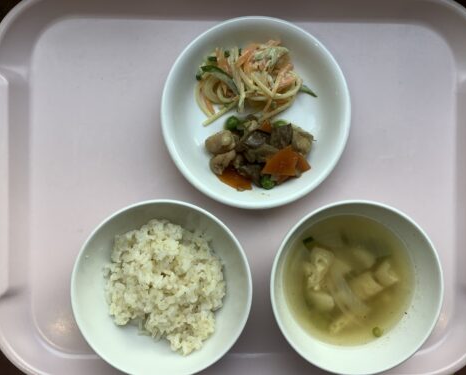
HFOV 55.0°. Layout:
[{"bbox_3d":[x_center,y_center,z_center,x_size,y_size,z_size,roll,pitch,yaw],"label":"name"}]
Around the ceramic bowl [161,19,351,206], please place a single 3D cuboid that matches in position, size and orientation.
[{"bbox_3d":[0.017,-0.055,0.345,0.138,0.036,0.138,0,90,-1],"label":"ceramic bowl"}]

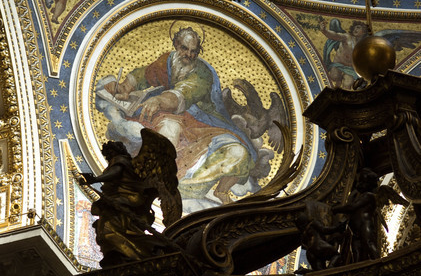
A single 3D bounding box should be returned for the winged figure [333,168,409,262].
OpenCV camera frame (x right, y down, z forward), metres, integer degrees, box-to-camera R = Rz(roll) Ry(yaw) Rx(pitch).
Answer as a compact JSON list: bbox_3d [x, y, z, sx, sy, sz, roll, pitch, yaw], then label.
[{"bbox_3d":[3.697,1.903,34.372,1.250,2.600,1.250,26,-42,-33],"label":"winged figure"}]

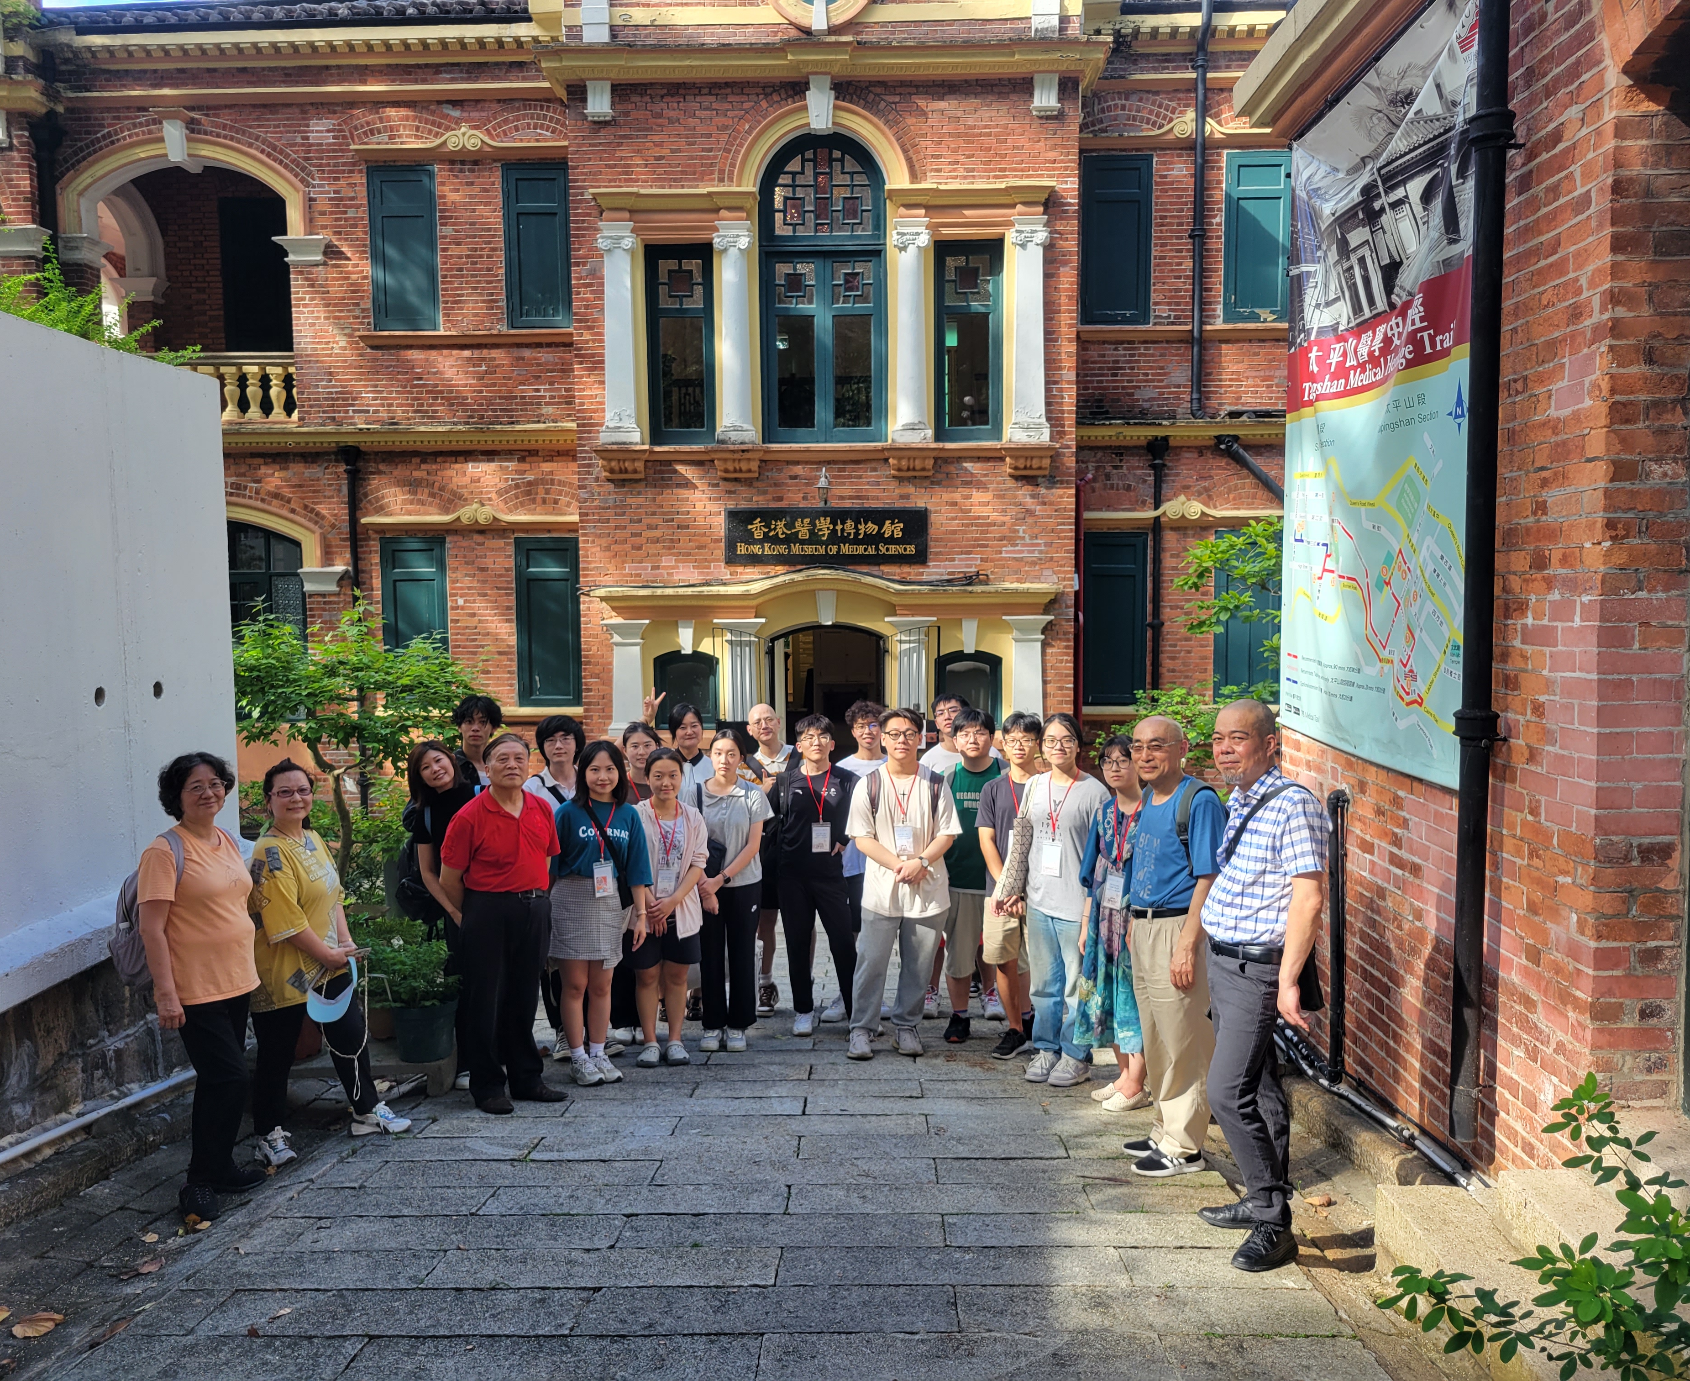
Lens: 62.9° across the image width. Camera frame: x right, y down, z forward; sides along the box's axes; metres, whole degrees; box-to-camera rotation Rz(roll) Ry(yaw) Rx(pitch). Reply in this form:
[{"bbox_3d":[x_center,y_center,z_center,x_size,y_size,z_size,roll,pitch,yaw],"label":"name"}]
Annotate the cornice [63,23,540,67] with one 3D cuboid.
[{"bbox_3d":[-5.988,-7.209,15.626,5.600,0.360,0.360,0,5,2],"label":"cornice"}]

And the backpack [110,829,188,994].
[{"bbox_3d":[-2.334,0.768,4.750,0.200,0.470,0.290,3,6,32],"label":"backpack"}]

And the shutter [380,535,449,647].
[{"bbox_3d":[-5.143,-0.818,16.563,0.835,2.022,0.090,0,4,2],"label":"shutter"}]

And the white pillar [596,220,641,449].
[{"bbox_3d":[-2.412,-3.842,15.033,0.443,2.358,0.360,0,4,2],"label":"white pillar"}]

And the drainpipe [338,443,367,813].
[{"bbox_3d":[-5.811,-0.556,16.453,0.220,4.707,0.220,0,4,2],"label":"drainpipe"}]

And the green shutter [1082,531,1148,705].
[{"bbox_3d":[3.139,-0.847,16.102,0.772,2.005,0.070,0,5,2],"label":"green shutter"}]

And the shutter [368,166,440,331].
[{"bbox_3d":[-5.074,-5.111,16.005,0.807,1.846,0.070,0,5,2],"label":"shutter"}]

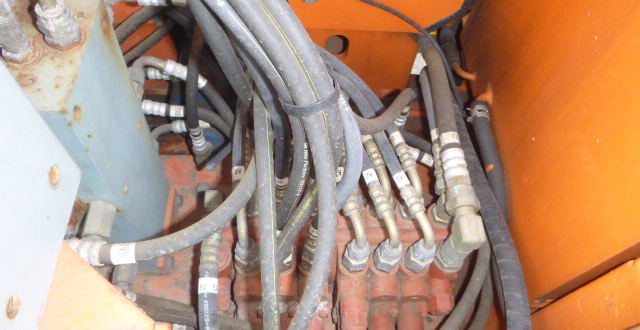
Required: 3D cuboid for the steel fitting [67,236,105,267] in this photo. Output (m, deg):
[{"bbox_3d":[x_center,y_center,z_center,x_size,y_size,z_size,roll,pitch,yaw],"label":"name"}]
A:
[{"bbox_3d":[-0.226,0.085,0.450,0.036,0.025,0.025,-4,60,5],"label":"steel fitting"}]

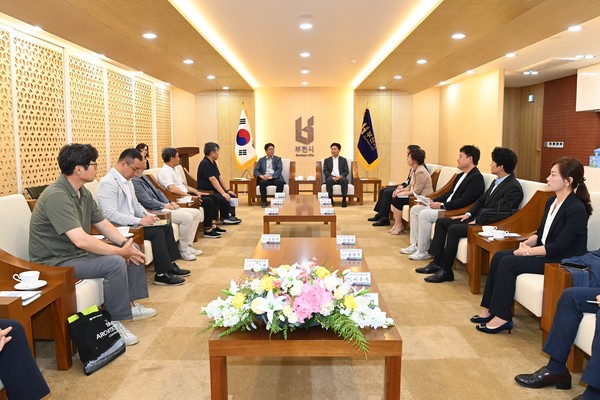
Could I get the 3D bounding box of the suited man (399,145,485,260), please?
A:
[{"bbox_3d":[1.534,0.003,4.291,0.840,1.190,0.520,1,9,6],"label":"suited man"}]

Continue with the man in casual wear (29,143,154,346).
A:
[{"bbox_3d":[-1.351,0.255,2.556,0.800,1.220,0.550,-1,9,-7],"label":"man in casual wear"}]

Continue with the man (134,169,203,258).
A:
[{"bbox_3d":[-1.447,0.019,4.252,0.840,1.170,0.520,0,9,1],"label":"man"}]

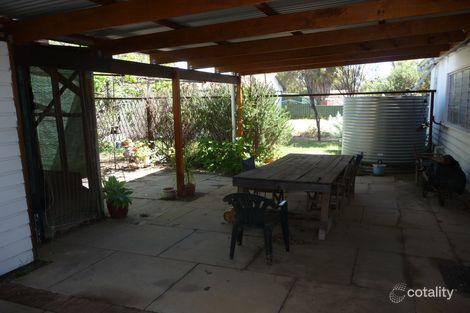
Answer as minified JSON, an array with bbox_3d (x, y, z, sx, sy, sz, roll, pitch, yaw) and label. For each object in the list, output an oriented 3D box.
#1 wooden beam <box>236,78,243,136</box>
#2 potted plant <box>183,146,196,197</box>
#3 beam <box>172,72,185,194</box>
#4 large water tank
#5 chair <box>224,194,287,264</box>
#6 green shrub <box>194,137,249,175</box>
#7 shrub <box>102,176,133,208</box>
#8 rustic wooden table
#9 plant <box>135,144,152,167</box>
[{"bbox_3d":[0.144,-0.856,9.346,0.090,2.320,0.090,2,9,23],"label":"wooden beam"},{"bbox_3d":[-0.878,0.260,6.862,0.280,0.910,0.280,-3,9,-7],"label":"potted plant"},{"bbox_3d":[-1.037,-0.366,6.689,0.100,2.210,0.100,2,9,23],"label":"beam"},{"bbox_3d":[3.866,-0.765,9.470,2.042,1.550,2.042,2,9,22],"label":"large water tank"},{"bbox_3d":[0.266,0.719,4.036,0.610,0.770,0.560,2,9,23],"label":"chair"},{"bbox_3d":[-0.356,-0.071,9.142,1.350,0.880,1.000,-2,9,-2],"label":"green shrub"},{"bbox_3d":[-1.852,0.553,5.709,0.440,0.450,0.440,-5,9,-18],"label":"shrub"},{"bbox_3d":[1.005,0.493,5.498,1.200,0.740,2.250,2,9,23],"label":"rustic wooden table"},{"bbox_3d":[-2.604,-0.046,10.309,0.480,0.600,0.480,-4,9,-14],"label":"plant"}]

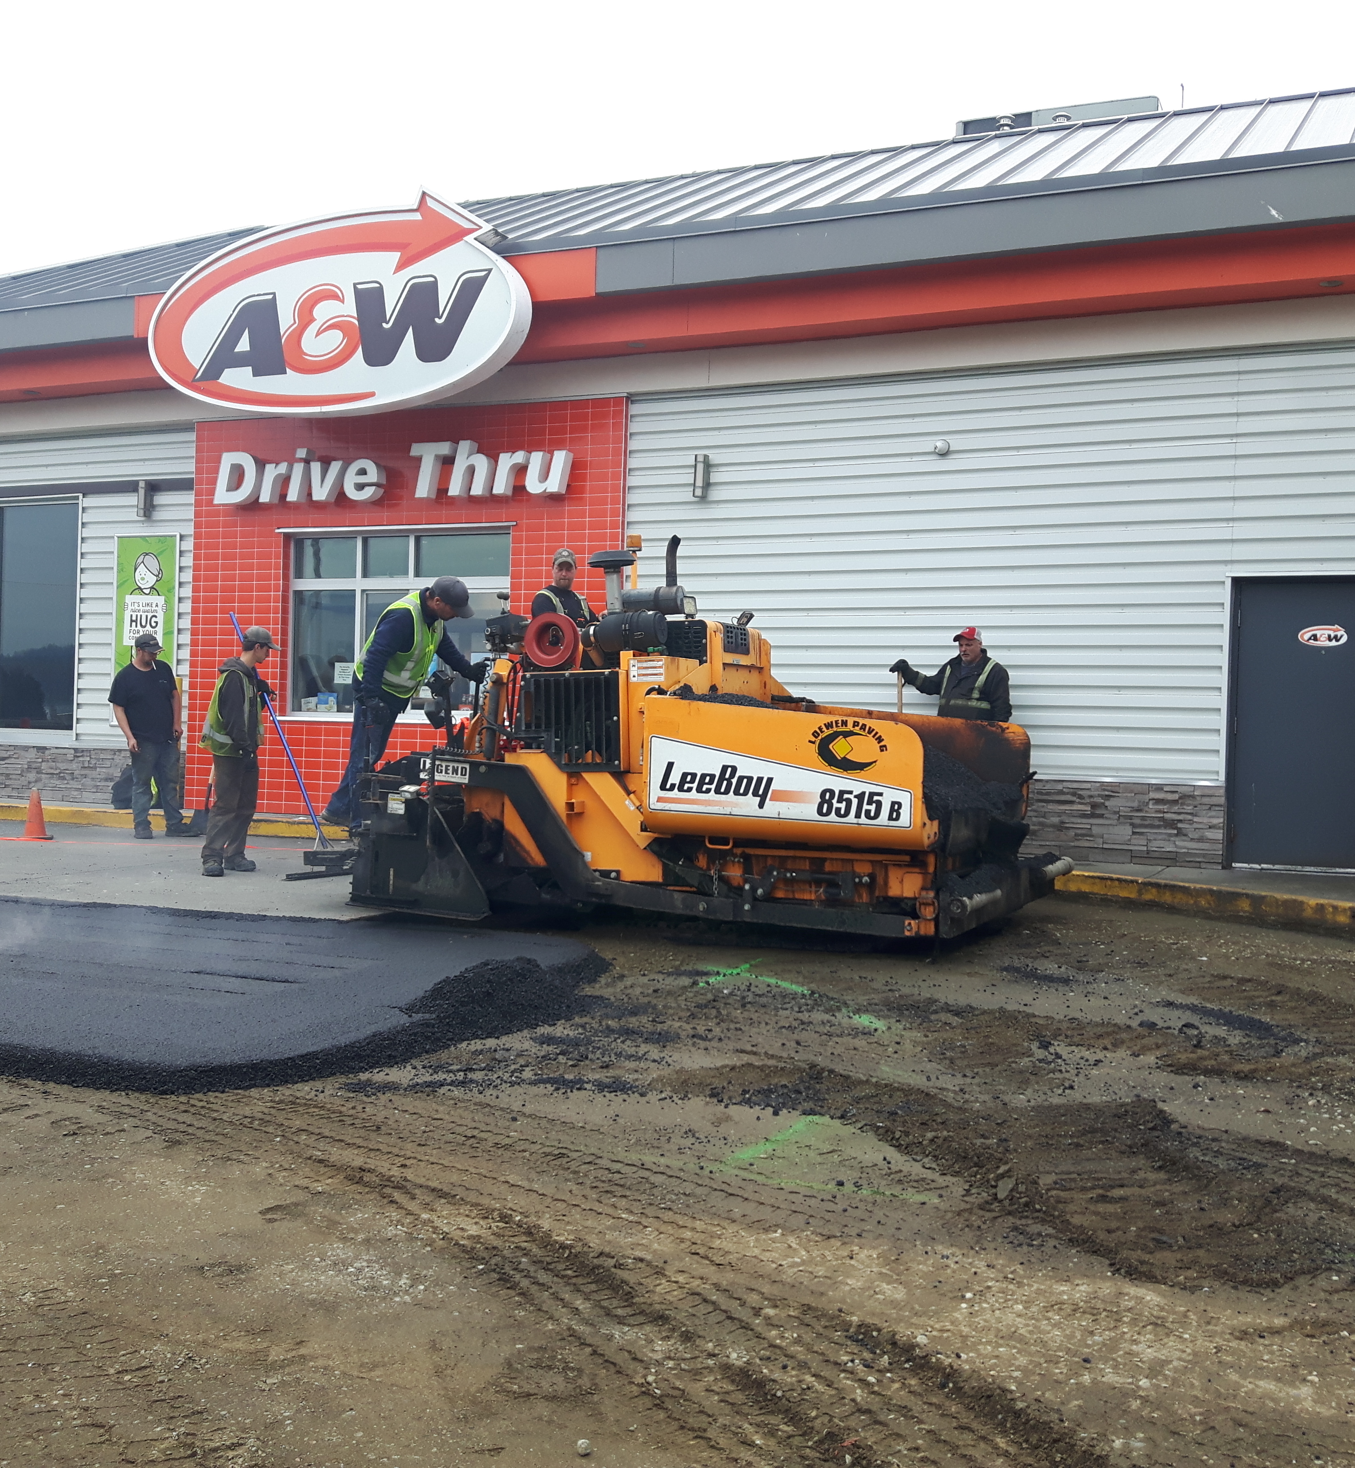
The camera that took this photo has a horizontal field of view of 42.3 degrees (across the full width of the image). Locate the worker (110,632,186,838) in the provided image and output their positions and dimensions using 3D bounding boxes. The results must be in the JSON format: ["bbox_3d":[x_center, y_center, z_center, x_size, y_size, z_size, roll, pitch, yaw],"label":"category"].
[{"bbox_3d":[-4.768,0.013,15.700,0.620,1.850,0.450,1,0,-27],"label":"worker"}]

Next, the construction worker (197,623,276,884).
[{"bbox_3d":[-3.119,0.118,12.350,0.470,1.780,0.500,1,0,18],"label":"construction worker"}]

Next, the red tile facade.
[{"bbox_3d":[-2.741,-1.122,16.858,5.070,3.920,0.200,1,0,27],"label":"red tile facade"}]

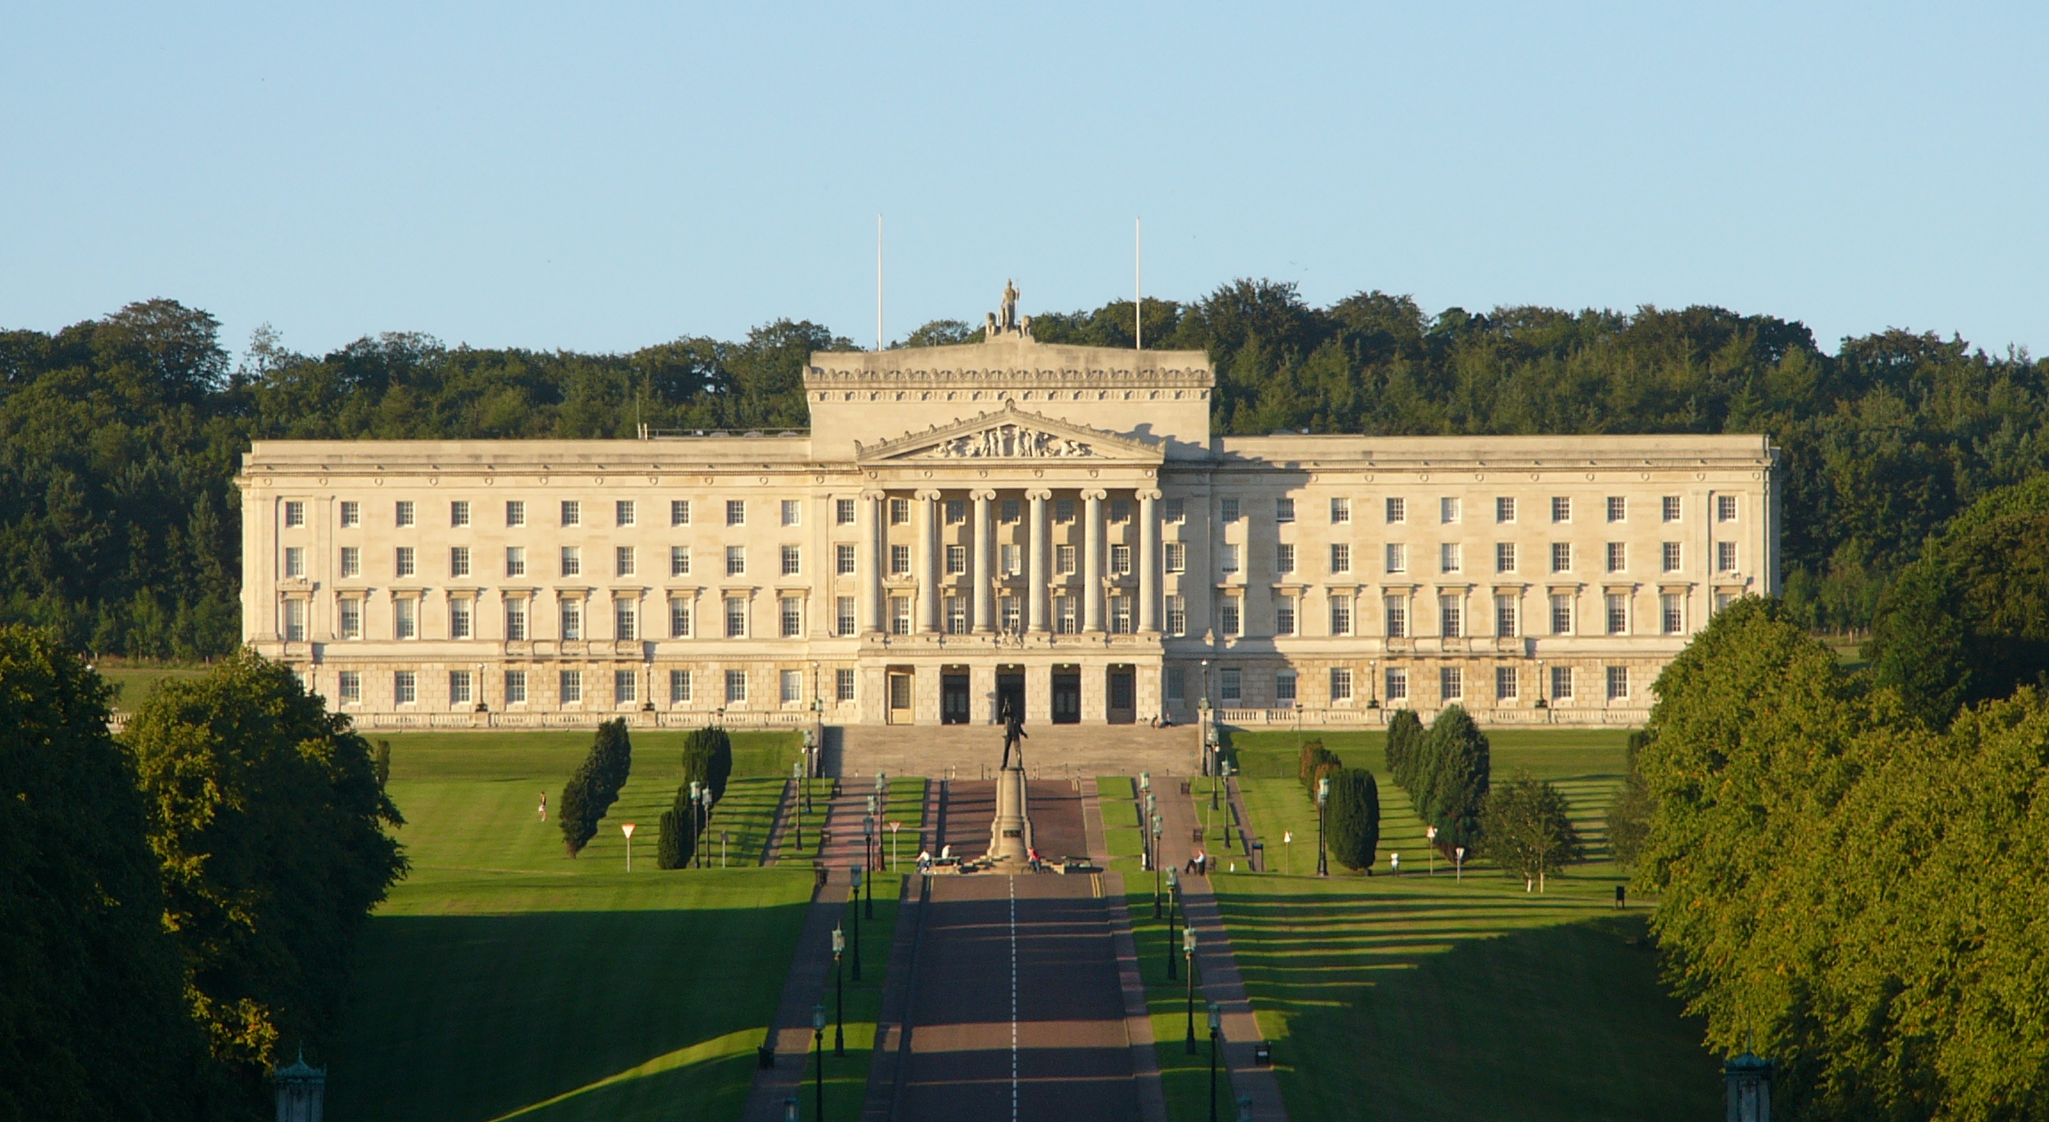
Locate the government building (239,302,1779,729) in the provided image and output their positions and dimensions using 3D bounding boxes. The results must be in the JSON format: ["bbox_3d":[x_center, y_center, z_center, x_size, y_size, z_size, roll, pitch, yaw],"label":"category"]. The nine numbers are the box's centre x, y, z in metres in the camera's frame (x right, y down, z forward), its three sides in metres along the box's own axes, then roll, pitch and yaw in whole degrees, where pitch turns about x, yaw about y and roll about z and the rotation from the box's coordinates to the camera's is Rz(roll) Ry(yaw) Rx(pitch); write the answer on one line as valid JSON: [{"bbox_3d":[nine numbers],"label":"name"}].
[{"bbox_3d":[-0.998,-3.508,933.000,111.500,30.300,50.000,0,-1,0],"label":"government building"}]

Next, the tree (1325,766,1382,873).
[{"bbox_3d":[17.681,13.895,684.000,3.100,5.700,3.100,0,-1,0],"label":"tree"}]

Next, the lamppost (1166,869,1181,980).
[{"bbox_3d":[6.732,16.396,575.500,0.500,5.100,0.500,0,-1,0],"label":"lamppost"}]

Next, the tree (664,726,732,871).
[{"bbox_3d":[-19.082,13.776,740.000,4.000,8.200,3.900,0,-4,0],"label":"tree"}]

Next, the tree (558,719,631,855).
[{"bbox_3d":[-25.262,13.266,748.000,4.200,7.900,4.000,0,-4,0],"label":"tree"}]

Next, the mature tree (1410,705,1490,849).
[{"bbox_3d":[23.486,12.160,698.000,4.200,8.500,4.200,0,-1,0],"label":"mature tree"}]

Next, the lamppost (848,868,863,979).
[{"bbox_3d":[-7.839,16.872,593.000,0.520,5.400,0.520,0,-4,0],"label":"lamppost"}]

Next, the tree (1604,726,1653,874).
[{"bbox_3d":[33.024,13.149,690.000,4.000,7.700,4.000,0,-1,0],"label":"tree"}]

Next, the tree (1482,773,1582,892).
[{"bbox_3d":[27.313,14.605,685.000,5.400,6.400,5.200,0,-4,0],"label":"tree"}]

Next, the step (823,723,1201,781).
[{"bbox_3d":[-0.871,13.017,866.000,25.800,4.100,19.000,0,-1,0],"label":"step"}]

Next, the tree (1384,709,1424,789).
[{"bbox_3d":[24.892,12.499,835.000,2.800,5.600,2.800,0,-4,0],"label":"tree"}]

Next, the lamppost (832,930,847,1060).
[{"bbox_3d":[-7.539,17.462,518.000,0.500,5.300,0.500,0,-1,0],"label":"lamppost"}]

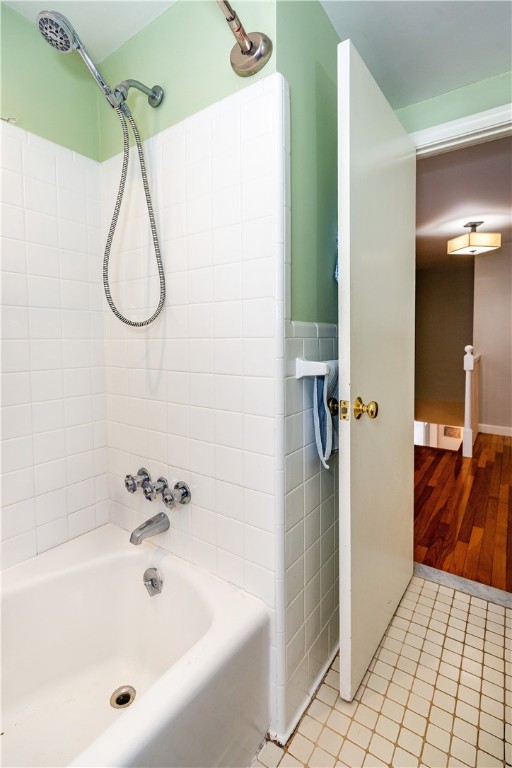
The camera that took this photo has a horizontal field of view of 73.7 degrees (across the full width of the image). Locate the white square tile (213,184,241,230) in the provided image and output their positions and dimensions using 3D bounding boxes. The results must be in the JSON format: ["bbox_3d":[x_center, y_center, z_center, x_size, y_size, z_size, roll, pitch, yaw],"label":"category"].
[{"bbox_3d":[-0.084,-0.519,1.009,0.108,0.108,0.009,3,5,34],"label":"white square tile"}]

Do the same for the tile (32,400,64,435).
[{"bbox_3d":[-0.750,0.119,1.232,0.010,0.108,0.108,4,6,35],"label":"tile"}]

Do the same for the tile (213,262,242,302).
[{"bbox_3d":[-0.081,-0.302,1.020,0.108,0.108,0.009,4,6,34],"label":"tile"}]

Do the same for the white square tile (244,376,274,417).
[{"bbox_3d":[0.011,0.034,0.969,0.108,0.108,0.009,3,5,34],"label":"white square tile"}]

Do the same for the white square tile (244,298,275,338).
[{"bbox_3d":[0.009,-0.184,0.960,0.108,0.108,0.009,3,5,34],"label":"white square tile"}]

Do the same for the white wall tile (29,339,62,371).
[{"bbox_3d":[-0.748,-0.103,1.213,0.010,0.108,0.108,4,6,35],"label":"white wall tile"}]

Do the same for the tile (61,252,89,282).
[{"bbox_3d":[-0.683,-0.442,1.285,0.009,0.107,0.107,3,5,34],"label":"tile"}]

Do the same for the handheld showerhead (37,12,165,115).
[{"bbox_3d":[-0.450,-0.967,1.035,0.087,0.232,0.290,-16,-53,45],"label":"handheld showerhead"}]

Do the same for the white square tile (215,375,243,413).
[{"bbox_3d":[-0.082,0.030,1.037,0.108,0.108,0.010,4,6,35],"label":"white square tile"}]

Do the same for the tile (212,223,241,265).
[{"bbox_3d":[-0.083,-0.410,1.013,0.108,0.108,0.009,3,5,34],"label":"tile"}]

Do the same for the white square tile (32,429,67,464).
[{"bbox_3d":[-0.748,0.228,1.240,0.009,0.107,0.107,3,5,34],"label":"white square tile"}]

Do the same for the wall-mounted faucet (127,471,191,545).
[{"bbox_3d":[-0.375,0.437,1.189,0.285,0.200,0.120,3,5,34],"label":"wall-mounted faucet"}]

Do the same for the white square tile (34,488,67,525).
[{"bbox_3d":[-0.755,0.445,1.257,0.010,0.108,0.108,4,6,35],"label":"white square tile"}]

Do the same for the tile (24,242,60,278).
[{"bbox_3d":[-0.745,-0.428,1.186,0.010,0.108,0.108,4,6,35],"label":"tile"}]

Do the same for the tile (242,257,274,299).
[{"bbox_3d":[0.010,-0.292,0.949,0.108,0.108,0.010,4,6,35],"label":"tile"}]

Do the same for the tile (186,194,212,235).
[{"bbox_3d":[-0.173,-0.529,1.073,0.108,0.108,0.009,4,6,34],"label":"tile"}]

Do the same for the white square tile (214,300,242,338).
[{"bbox_3d":[-0.084,-0.193,1.030,0.107,0.107,0.009,3,5,34],"label":"white square tile"}]

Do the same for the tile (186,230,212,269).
[{"bbox_3d":[-0.175,-0.418,1.077,0.107,0.107,0.009,3,5,34],"label":"tile"}]

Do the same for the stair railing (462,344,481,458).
[{"bbox_3d":[2.293,0.106,3.631,0.085,1.060,1.020,3,5,34],"label":"stair railing"}]

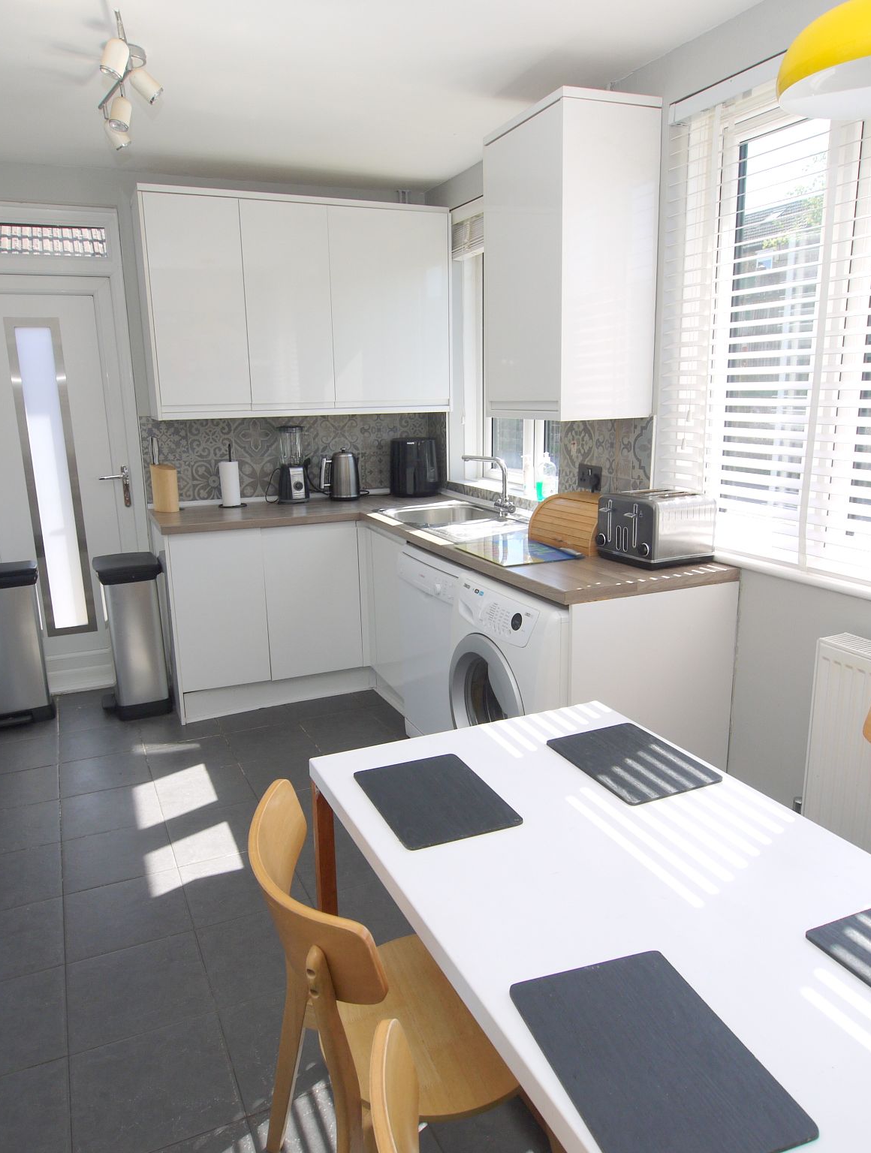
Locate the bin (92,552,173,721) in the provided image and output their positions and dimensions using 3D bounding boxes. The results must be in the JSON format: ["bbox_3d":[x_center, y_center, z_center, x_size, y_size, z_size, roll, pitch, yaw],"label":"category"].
[{"bbox_3d":[-1.442,0.276,3.806,0.300,0.715,0.360,-7,15,-24],"label":"bin"}]

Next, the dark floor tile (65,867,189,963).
[{"bbox_3d":[-0.892,0.978,2.316,0.330,0.010,0.330,-7,14,-24],"label":"dark floor tile"}]

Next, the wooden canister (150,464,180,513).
[{"bbox_3d":[-1.321,-0.432,3.906,0.115,0.225,0.100,-7,15,-24],"label":"wooden canister"}]

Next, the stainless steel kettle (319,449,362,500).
[{"bbox_3d":[-0.494,-0.541,4.224,0.225,0.262,0.163,-4,14,-13],"label":"stainless steel kettle"}]

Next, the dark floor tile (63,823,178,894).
[{"bbox_3d":[-1.035,0.915,2.613,0.330,0.010,0.330,-7,14,-24],"label":"dark floor tile"}]

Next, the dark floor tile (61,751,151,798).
[{"bbox_3d":[-1.304,0.784,3.168,0.328,0.010,0.324,-7,14,-24],"label":"dark floor tile"}]

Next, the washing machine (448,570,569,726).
[{"bbox_3d":[0.453,0.424,2.673,0.580,0.850,0.600,-7,14,-23],"label":"washing machine"}]

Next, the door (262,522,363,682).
[{"bbox_3d":[-0.579,0.112,3.798,0.455,0.724,0.020,-7,15,-24],"label":"door"}]

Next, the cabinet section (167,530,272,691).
[{"bbox_3d":[-0.965,0.160,3.623,0.400,0.724,0.020,-7,15,-24],"label":"cabinet section"}]

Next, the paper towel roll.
[{"bbox_3d":[-1.029,-0.464,4.029,0.097,0.220,0.097,-7,15,-24],"label":"paper towel roll"}]

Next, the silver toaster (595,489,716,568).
[{"bbox_3d":[0.699,-0.156,2.574,0.272,0.205,0.277,-7,14,-25],"label":"silver toaster"}]

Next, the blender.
[{"bbox_3d":[-0.725,-0.567,4.053,0.145,0.382,0.160,-9,15,-30],"label":"blender"}]

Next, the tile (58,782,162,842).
[{"bbox_3d":[-1.165,0.848,2.881,0.328,0.010,0.324,-7,14,-24],"label":"tile"}]

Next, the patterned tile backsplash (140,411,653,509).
[{"bbox_3d":[-0.334,-0.436,3.296,1.500,0.440,1.910,-7,14,-23],"label":"patterned tile backsplash"}]

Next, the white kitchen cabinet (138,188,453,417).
[{"bbox_3d":[-0.662,-1.282,3.904,1.437,0.974,0.370,-7,14,-24],"label":"white kitchen cabinet"}]

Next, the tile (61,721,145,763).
[{"bbox_3d":[-1.439,0.722,3.449,0.328,0.010,0.324,-7,14,-24],"label":"tile"}]

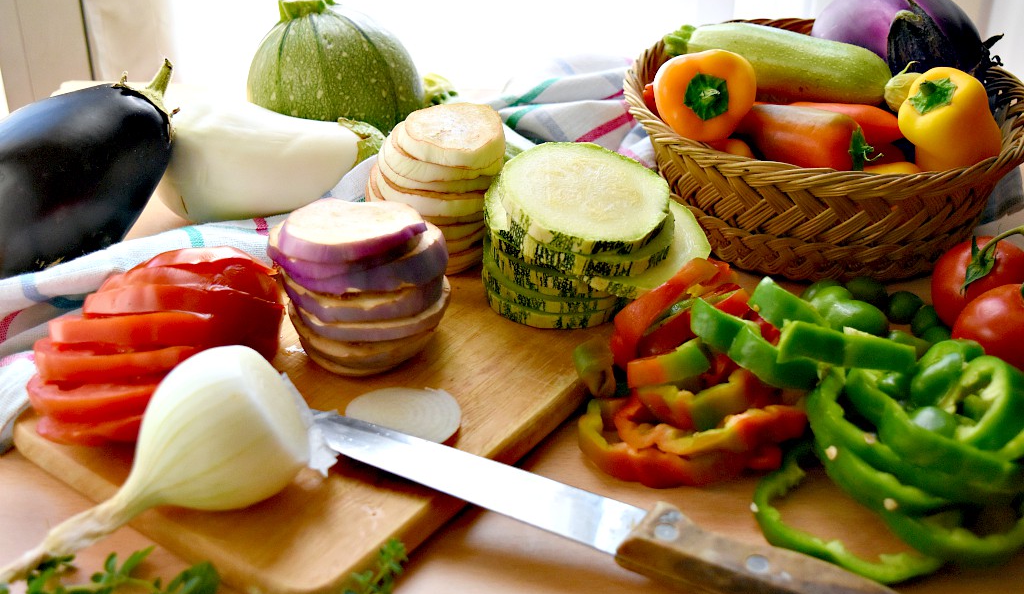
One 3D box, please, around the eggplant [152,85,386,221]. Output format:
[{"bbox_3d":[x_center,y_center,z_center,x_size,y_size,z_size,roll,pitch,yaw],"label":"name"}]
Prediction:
[{"bbox_3d":[-0.146,-0.088,0.776,0.140,0.074,0.077,-13,30,-24],"label":"eggplant"}]

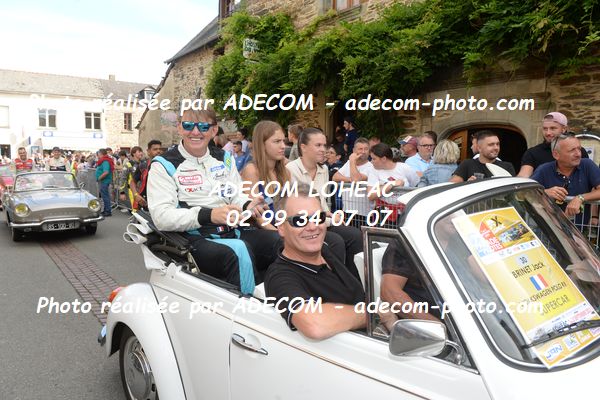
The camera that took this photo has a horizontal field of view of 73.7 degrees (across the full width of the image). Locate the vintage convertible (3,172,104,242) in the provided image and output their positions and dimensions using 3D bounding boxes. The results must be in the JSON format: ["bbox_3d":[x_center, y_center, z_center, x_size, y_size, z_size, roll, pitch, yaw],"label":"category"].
[{"bbox_3d":[-5.740,0.012,9.060,1.580,1.280,4.220,-5,7,-38],"label":"vintage convertible"}]

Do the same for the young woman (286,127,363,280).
[{"bbox_3d":[0.160,0.097,2.649,0.470,1.170,0.700,-7,9,-45],"label":"young woman"}]

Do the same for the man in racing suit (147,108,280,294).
[{"bbox_3d":[-0.490,0.117,2.179,0.580,1.230,0.740,-5,8,-38],"label":"man in racing suit"}]

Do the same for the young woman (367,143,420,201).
[{"bbox_3d":[0.910,0.233,3.934,0.480,1.560,0.460,4,8,33],"label":"young woman"}]

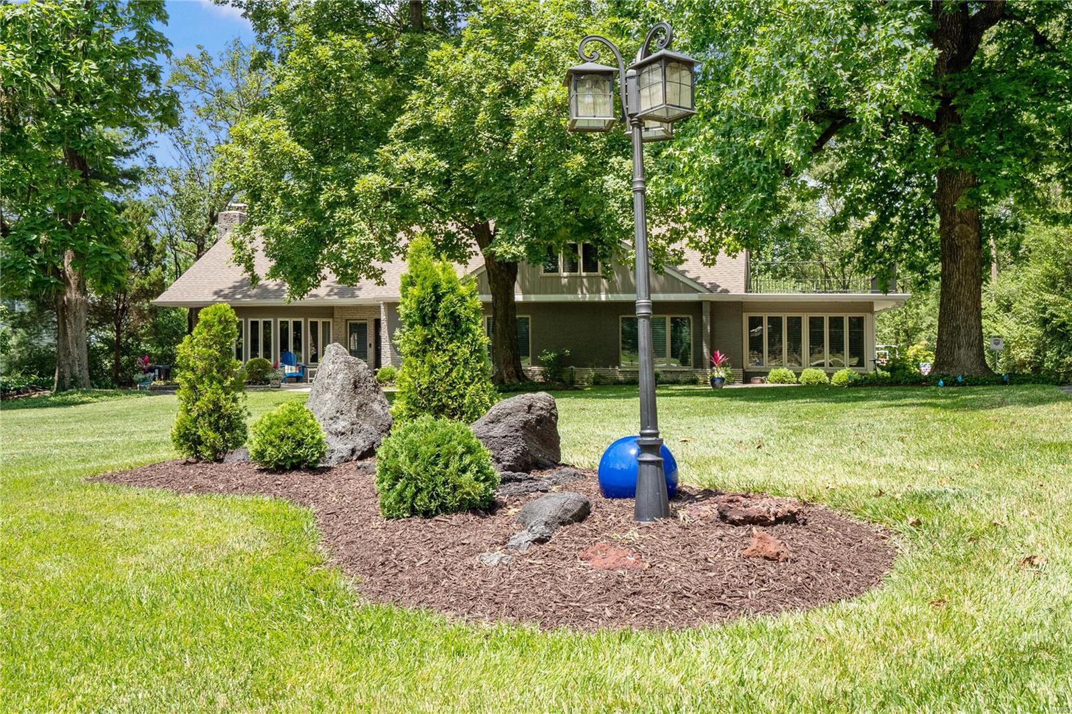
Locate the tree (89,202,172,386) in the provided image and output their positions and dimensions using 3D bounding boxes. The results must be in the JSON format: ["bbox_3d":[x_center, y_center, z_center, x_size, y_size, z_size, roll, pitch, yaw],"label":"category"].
[{"bbox_3d":[-13.556,-2.125,35.800,2.800,6.200,2.800,0,0,0],"label":"tree"}]

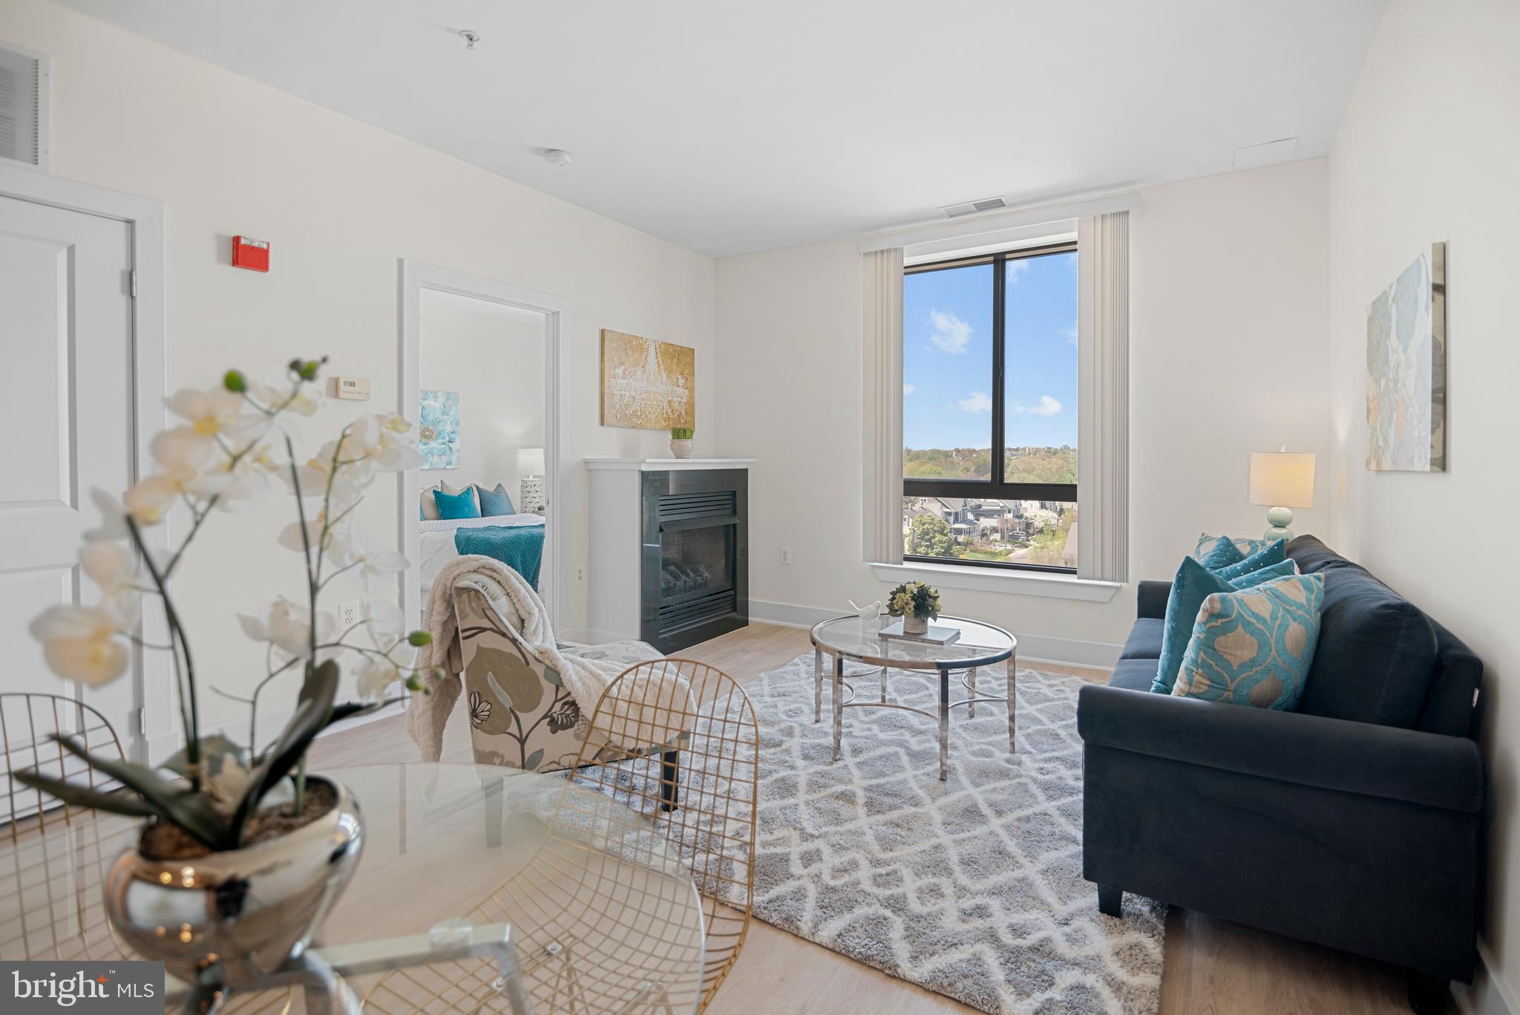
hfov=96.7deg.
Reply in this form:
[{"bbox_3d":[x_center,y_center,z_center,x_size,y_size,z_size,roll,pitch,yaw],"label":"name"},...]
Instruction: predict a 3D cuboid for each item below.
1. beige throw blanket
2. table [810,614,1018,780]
[{"bbox_3d":[-0.723,0.558,2.343,0.900,0.740,0.520,-1,3,-21],"label":"beige throw blanket"},{"bbox_3d":[0.662,0.791,2.982,0.870,0.455,0.870,0,3,0],"label":"table"}]

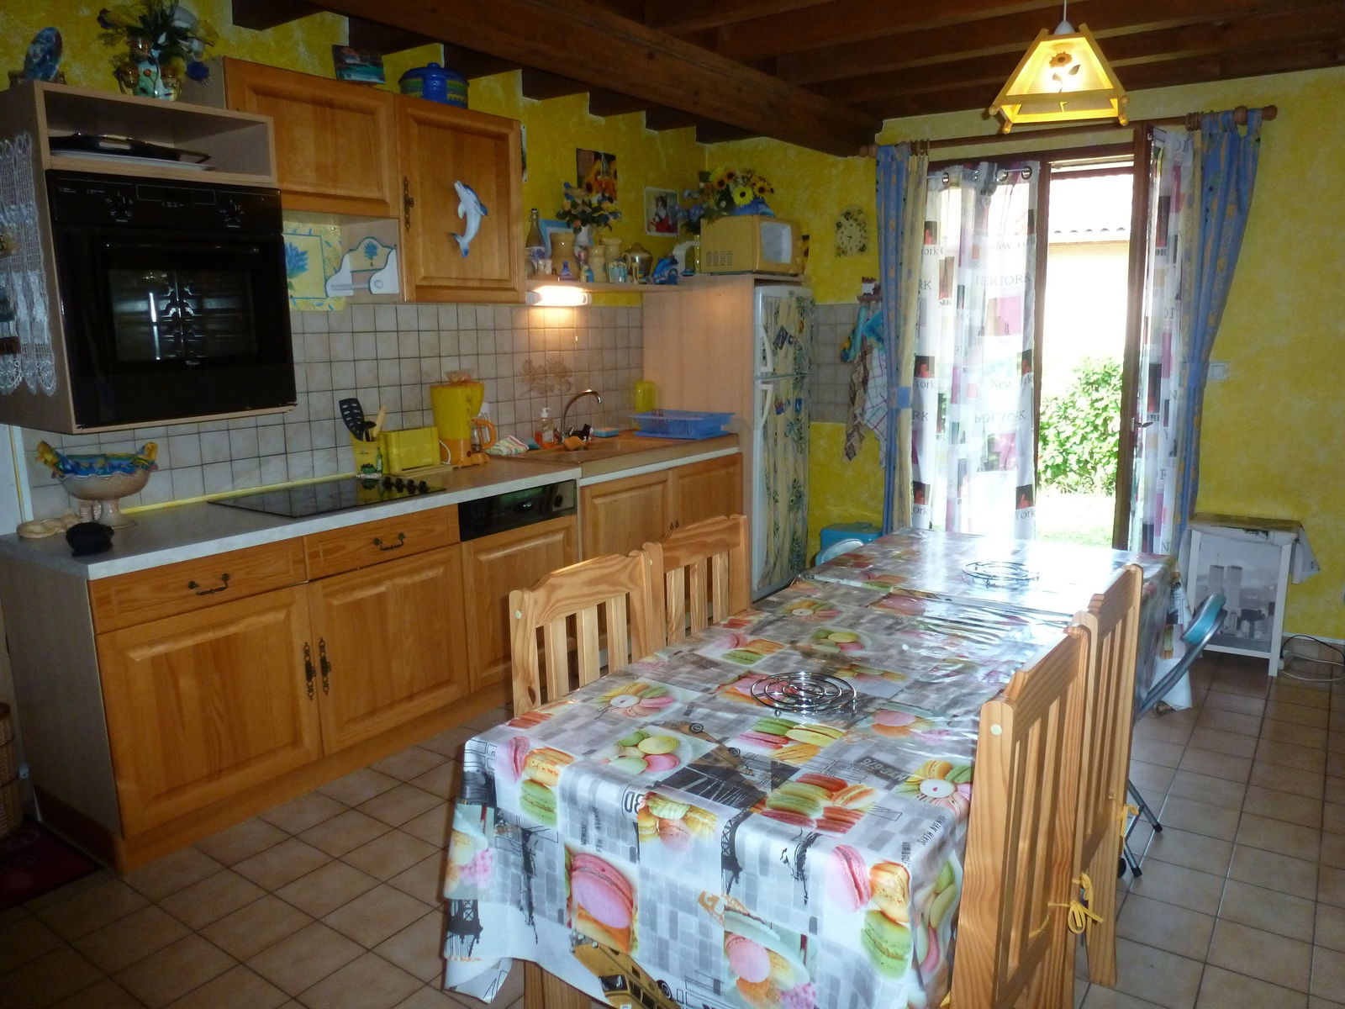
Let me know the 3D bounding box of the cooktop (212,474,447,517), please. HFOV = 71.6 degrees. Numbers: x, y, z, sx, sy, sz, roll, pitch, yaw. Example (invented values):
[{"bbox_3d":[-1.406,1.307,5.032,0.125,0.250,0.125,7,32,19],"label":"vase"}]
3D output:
[{"bbox_3d":[-1.175,-0.048,3.198,0.525,0.040,0.585,6,12,36],"label":"cooktop"}]

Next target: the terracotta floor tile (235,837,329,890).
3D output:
[{"bbox_3d":[-1.025,0.941,2.449,0.192,0.010,0.192,6,12,36],"label":"terracotta floor tile"}]

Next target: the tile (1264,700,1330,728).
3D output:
[{"bbox_3d":[2.169,0.727,3.240,0.192,0.010,0.192,6,12,36],"label":"tile"}]

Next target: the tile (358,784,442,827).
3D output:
[{"bbox_3d":[-0.824,0.914,2.832,0.195,0.010,0.195,7,13,35],"label":"tile"}]

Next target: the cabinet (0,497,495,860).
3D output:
[{"bbox_3d":[-1.306,0.460,2.986,0.620,0.800,1.213,6,12,36],"label":"cabinet"}]

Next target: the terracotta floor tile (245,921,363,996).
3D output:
[{"bbox_3d":[-0.841,1.039,2.130,0.195,0.010,0.195,7,13,35],"label":"terracotta floor tile"}]

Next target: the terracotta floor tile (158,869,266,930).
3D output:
[{"bbox_3d":[-1.164,1.001,2.364,0.195,0.010,0.195,7,13,35],"label":"terracotta floor tile"}]

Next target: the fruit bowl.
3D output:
[{"bbox_3d":[-1.671,-0.053,2.736,0.335,0.240,0.225,-8,12,-31],"label":"fruit bowl"}]

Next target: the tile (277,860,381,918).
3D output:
[{"bbox_3d":[-0.887,0.992,2.403,0.195,0.010,0.195,7,13,35],"label":"tile"}]

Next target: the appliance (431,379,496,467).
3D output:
[{"bbox_3d":[-0.883,-0.336,3.933,0.160,0.340,0.220,6,12,36],"label":"appliance"}]

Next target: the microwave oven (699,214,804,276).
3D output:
[{"bbox_3d":[0.417,-1.343,4.900,0.345,0.272,0.470,6,12,36],"label":"microwave oven"}]

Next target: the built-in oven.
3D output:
[{"bbox_3d":[-1.460,-0.544,2.563,0.550,0.605,0.595,6,12,36],"label":"built-in oven"}]

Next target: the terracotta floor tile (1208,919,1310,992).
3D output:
[{"bbox_3d":[1.256,0.960,1.993,0.192,0.010,0.192,6,12,36],"label":"terracotta floor tile"}]

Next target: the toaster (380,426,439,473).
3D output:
[{"bbox_3d":[-1.075,-0.223,3.758,0.120,0.160,0.250,6,12,36],"label":"toaster"}]

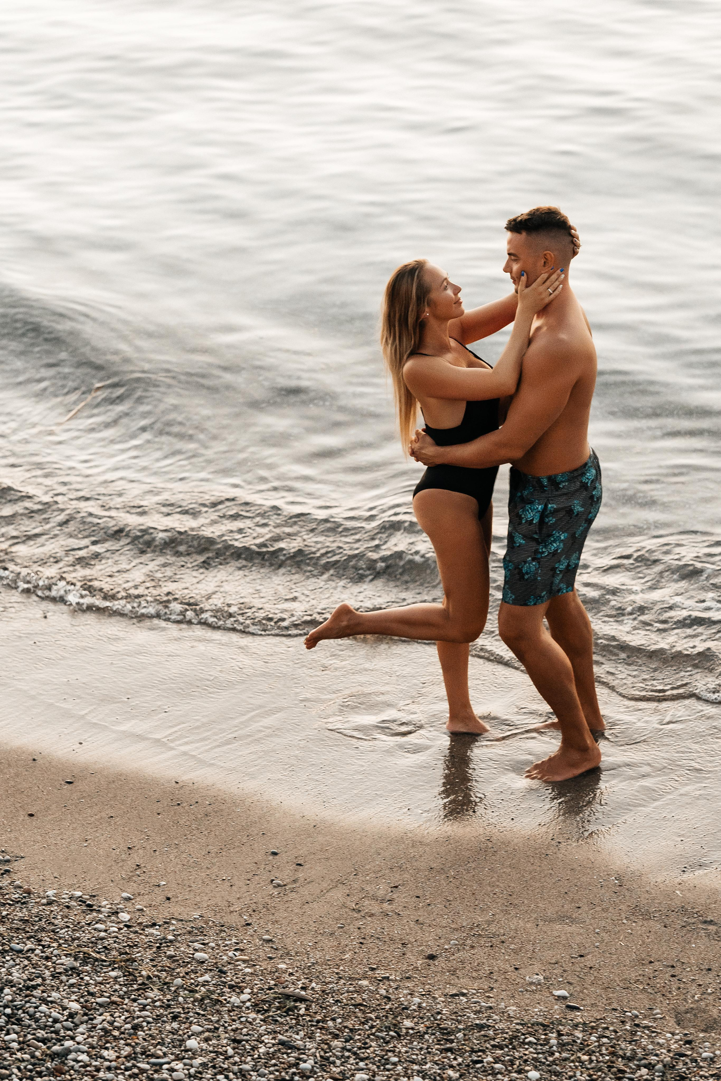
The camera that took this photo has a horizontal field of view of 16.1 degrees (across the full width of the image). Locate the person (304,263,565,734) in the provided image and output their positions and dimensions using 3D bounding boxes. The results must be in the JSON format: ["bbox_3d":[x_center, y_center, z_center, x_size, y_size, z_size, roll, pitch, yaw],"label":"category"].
[{"bbox_3d":[0.245,-0.125,8.170,0.860,1.640,0.500,7,23,16],"label":"person"}]

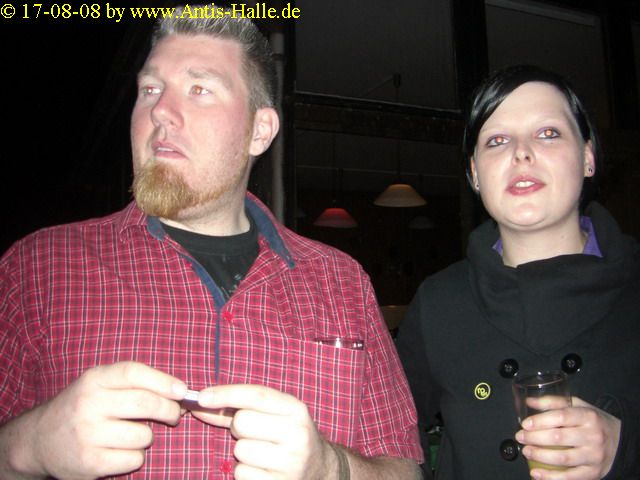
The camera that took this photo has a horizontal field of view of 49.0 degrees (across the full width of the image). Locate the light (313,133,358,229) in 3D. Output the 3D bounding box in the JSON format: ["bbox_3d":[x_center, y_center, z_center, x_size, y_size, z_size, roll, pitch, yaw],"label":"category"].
[{"bbox_3d":[0.142,-0.599,6.550,0.420,0.930,0.420,-1,-8,0],"label":"light"}]

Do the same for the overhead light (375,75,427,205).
[{"bbox_3d":[0.613,-0.804,5.478,0.420,1.049,0.420,-1,-8,0],"label":"overhead light"}]

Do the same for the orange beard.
[{"bbox_3d":[-0.182,-0.059,0.840,0.080,0.064,0.052,-5,-9,29],"label":"orange beard"}]

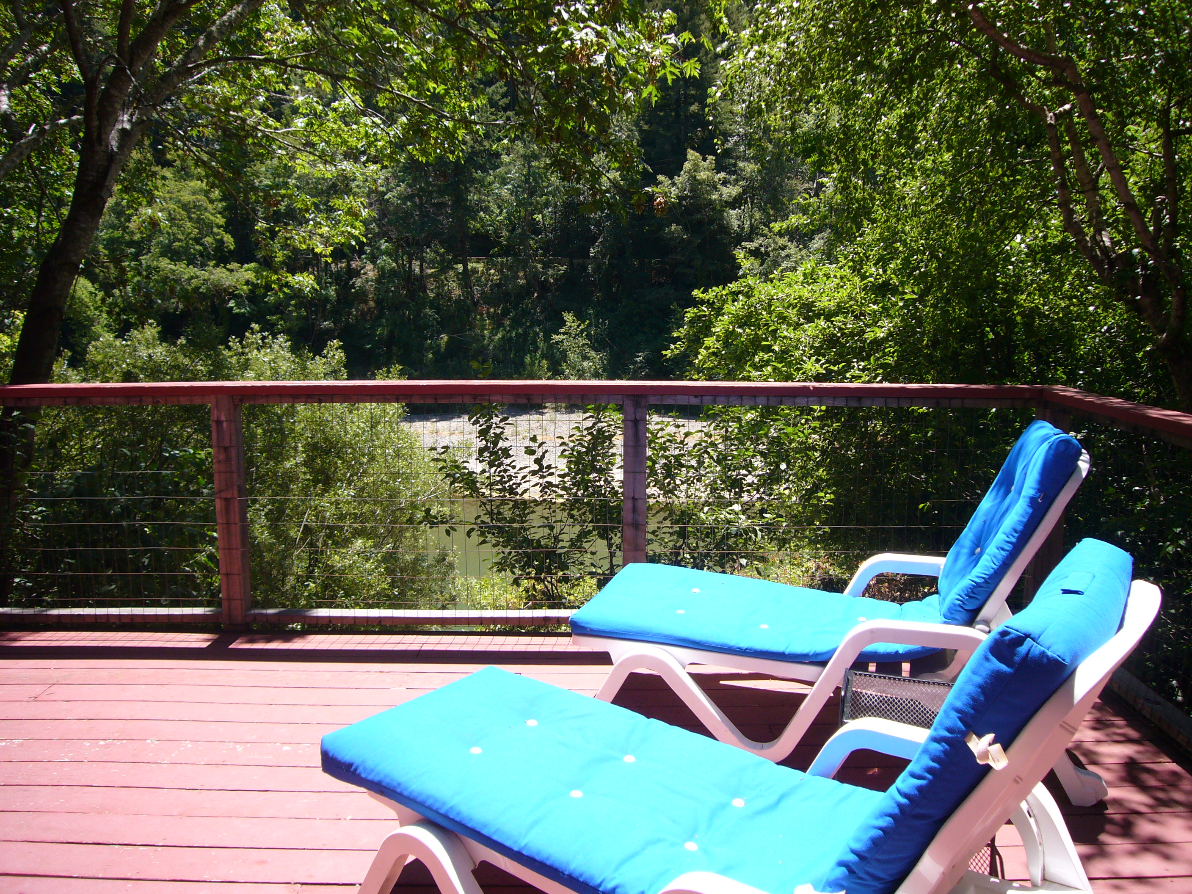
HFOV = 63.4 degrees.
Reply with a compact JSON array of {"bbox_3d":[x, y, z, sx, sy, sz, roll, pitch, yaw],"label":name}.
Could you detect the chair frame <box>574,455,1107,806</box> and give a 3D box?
[{"bbox_3d":[0.753,0.412,3.070,1.540,0.940,0.740,3,10,17],"label":"chair frame"}]

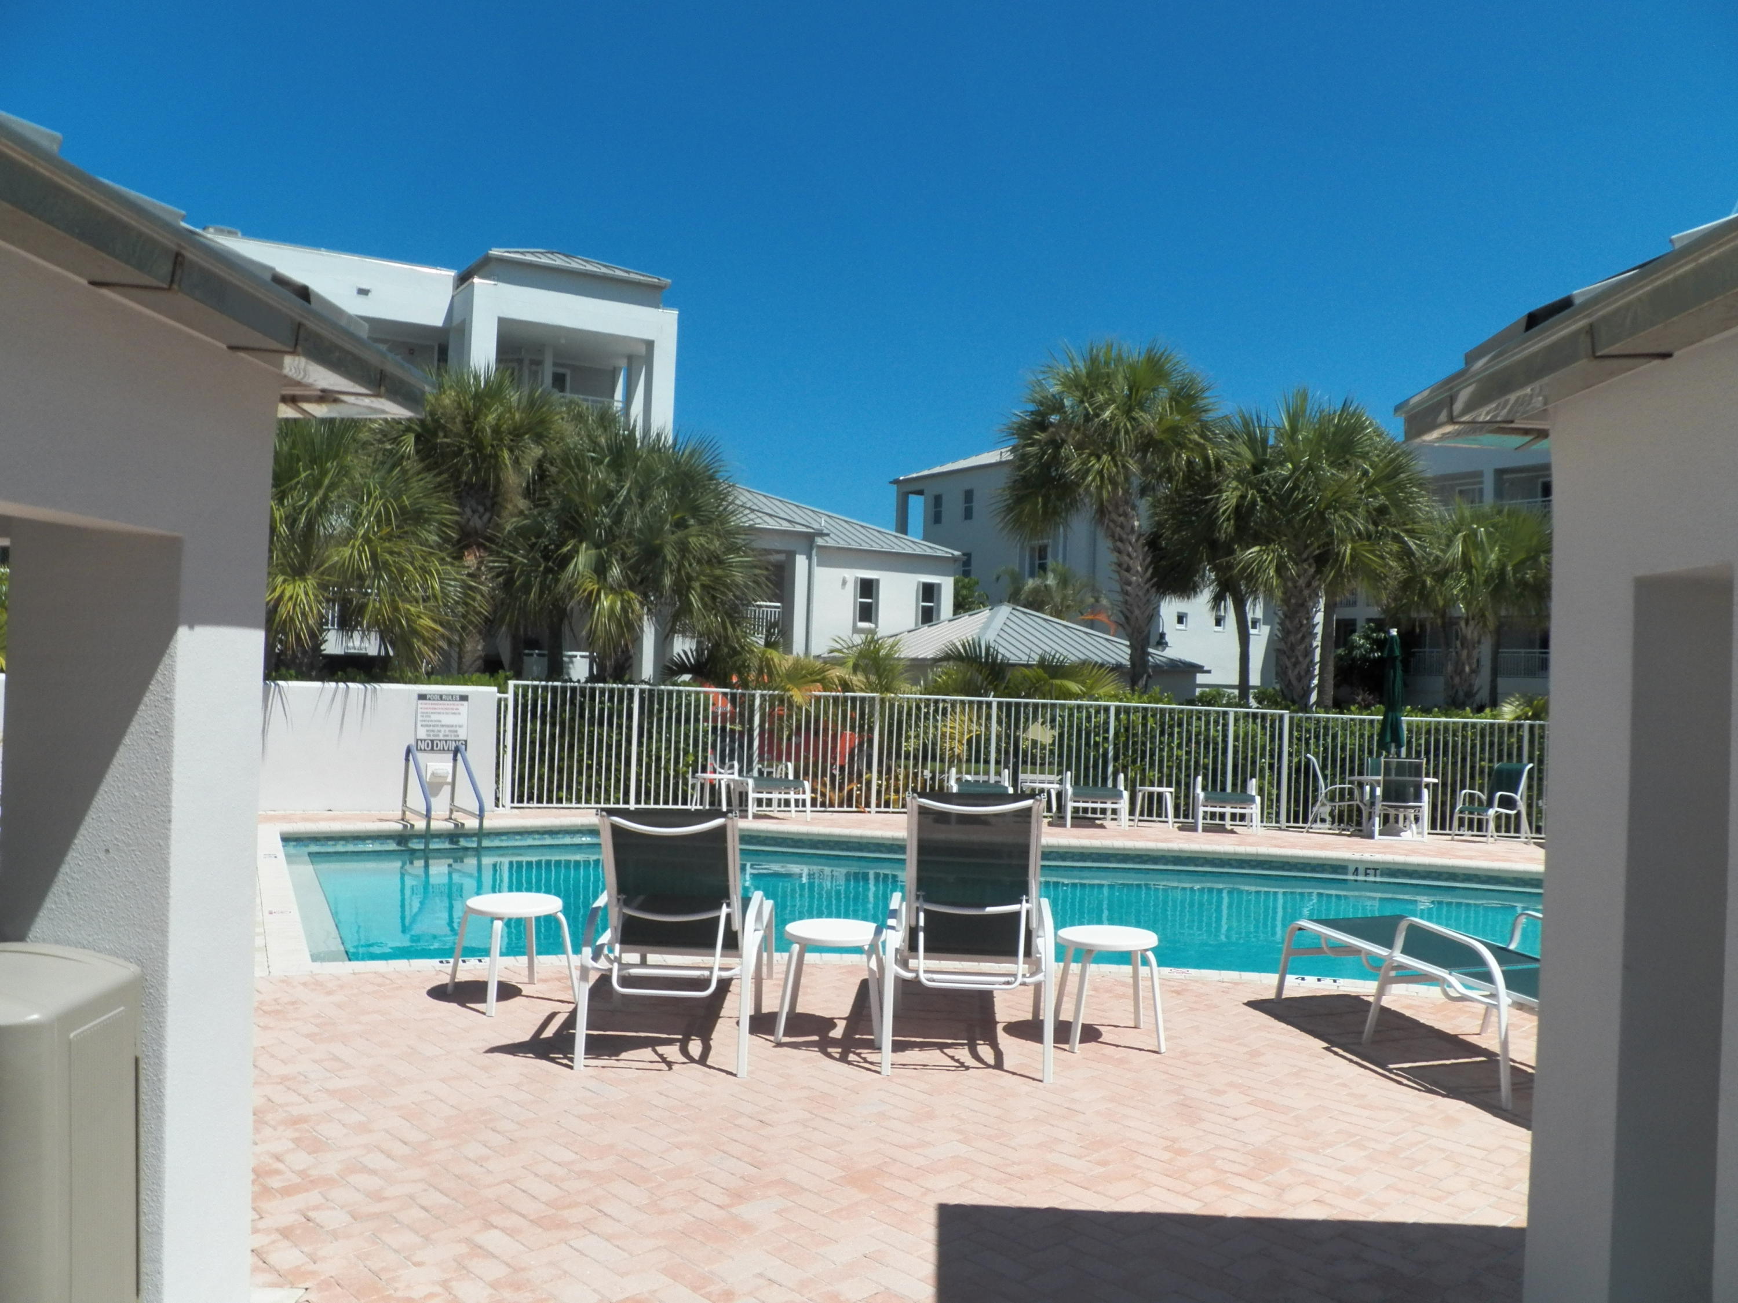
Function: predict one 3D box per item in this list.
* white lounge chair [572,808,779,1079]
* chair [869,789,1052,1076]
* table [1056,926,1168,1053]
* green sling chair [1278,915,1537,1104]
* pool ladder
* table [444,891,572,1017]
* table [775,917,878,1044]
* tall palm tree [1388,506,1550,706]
[{"bbox_3d":[-0.818,1.173,6.503,0.700,1.050,1.790,2,0,1],"label":"white lounge chair"},{"bbox_3d":[0.475,1.179,6.604,0.700,1.140,1.790,2,0,4],"label":"chair"},{"bbox_3d":[1.098,1.542,6.411,0.465,0.460,0.465,2,0,-3],"label":"table"},{"bbox_3d":[2.718,1.514,6.369,0.700,0.640,2.150,2,0,-14],"label":"green sling chair"},{"bbox_3d":[-4.006,1.385,13.121,0.500,0.960,0.900,2,0,-31],"label":"pool ladder"},{"bbox_3d":[-1.700,1.436,6.748,0.470,0.460,0.470,2,0,-38],"label":"table"},{"bbox_3d":[-0.153,1.494,6.376,0.470,0.460,0.470,2,0,2],"label":"table"},{"bbox_3d":[10.212,-0.123,24.003,2.950,4.700,2.950,2,0,23],"label":"tall palm tree"}]

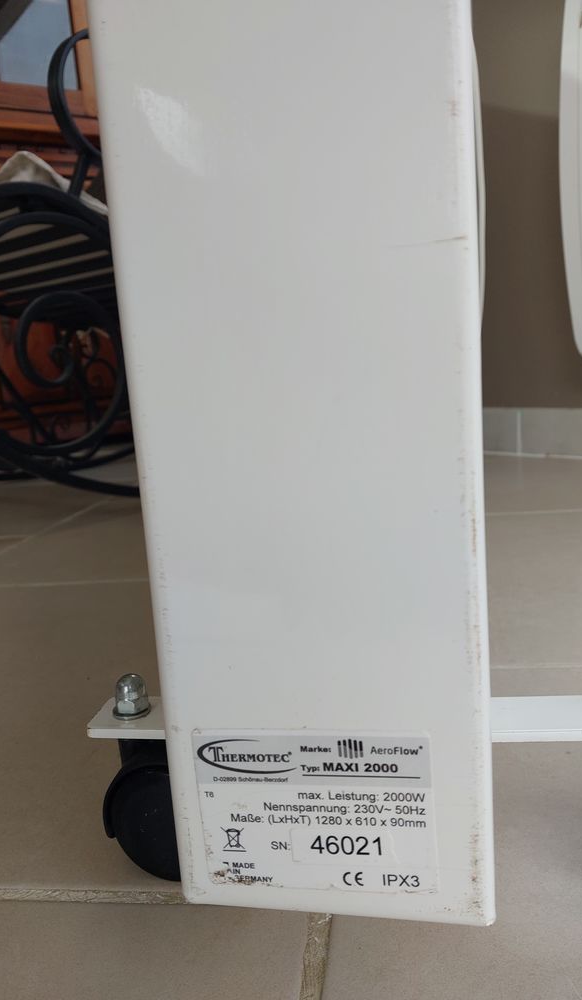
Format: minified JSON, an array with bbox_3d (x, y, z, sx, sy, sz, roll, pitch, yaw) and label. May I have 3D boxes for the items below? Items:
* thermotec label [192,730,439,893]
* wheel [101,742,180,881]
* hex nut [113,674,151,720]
[{"bbox_3d":[0.006,0.085,0.237,0.065,0.046,0.002,-2,11,11],"label":"thermotec label"},{"bbox_3d":[-0.045,0.121,0.366,0.055,0.061,0.044,-3,11,8],"label":"wheel"},{"bbox_3d":[-0.067,0.081,0.360,0.016,0.017,0.016,-3,11,8],"label":"hex nut"}]

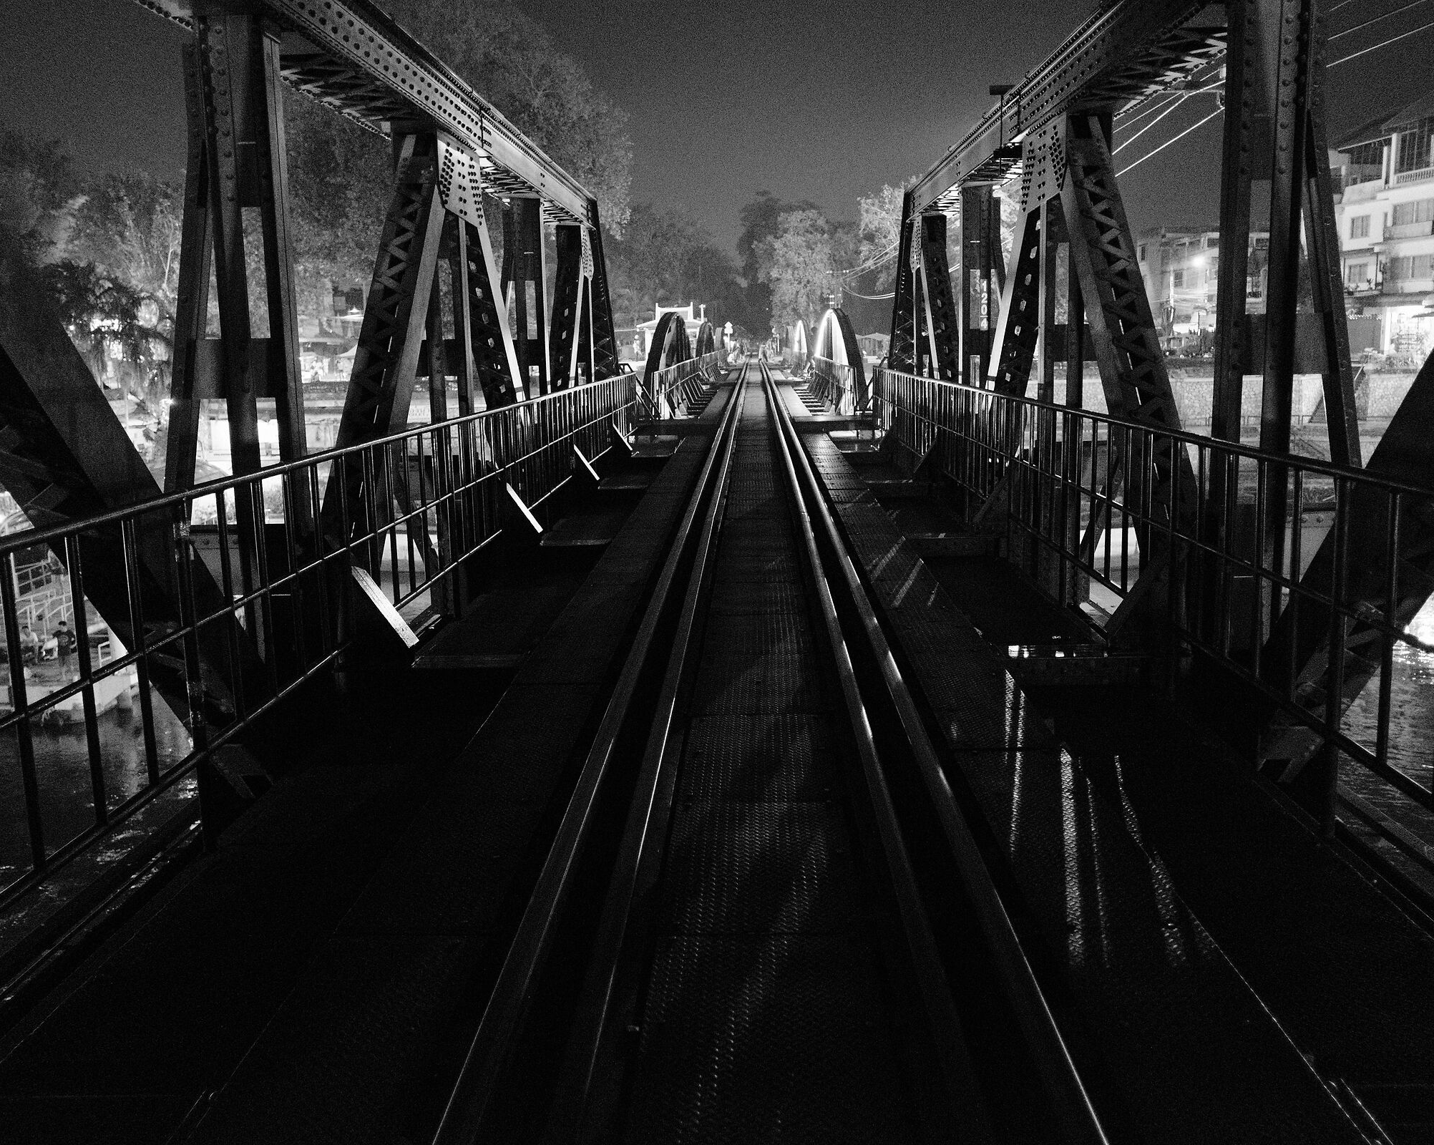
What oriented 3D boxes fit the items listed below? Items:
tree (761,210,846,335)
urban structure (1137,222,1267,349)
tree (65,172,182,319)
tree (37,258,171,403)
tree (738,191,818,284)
[{"bbox_3d":[7.730,-25.880,115.010,7.670,12.750,7.500,-1,10,0],"label":"tree"},{"bbox_3d":[41.360,-23.640,108.010,10.500,10.230,8.500,-1,10,0],"label":"urban structure"},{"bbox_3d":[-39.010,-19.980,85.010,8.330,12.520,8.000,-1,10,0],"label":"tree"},{"bbox_3d":[-29.260,-11.500,62.010,6.910,6.800,6.300,-1,10,0],"label":"tree"},{"bbox_3d":[7.150,-32.580,140.020,9.770,17.070,9.500,-1,10,0],"label":"tree"}]

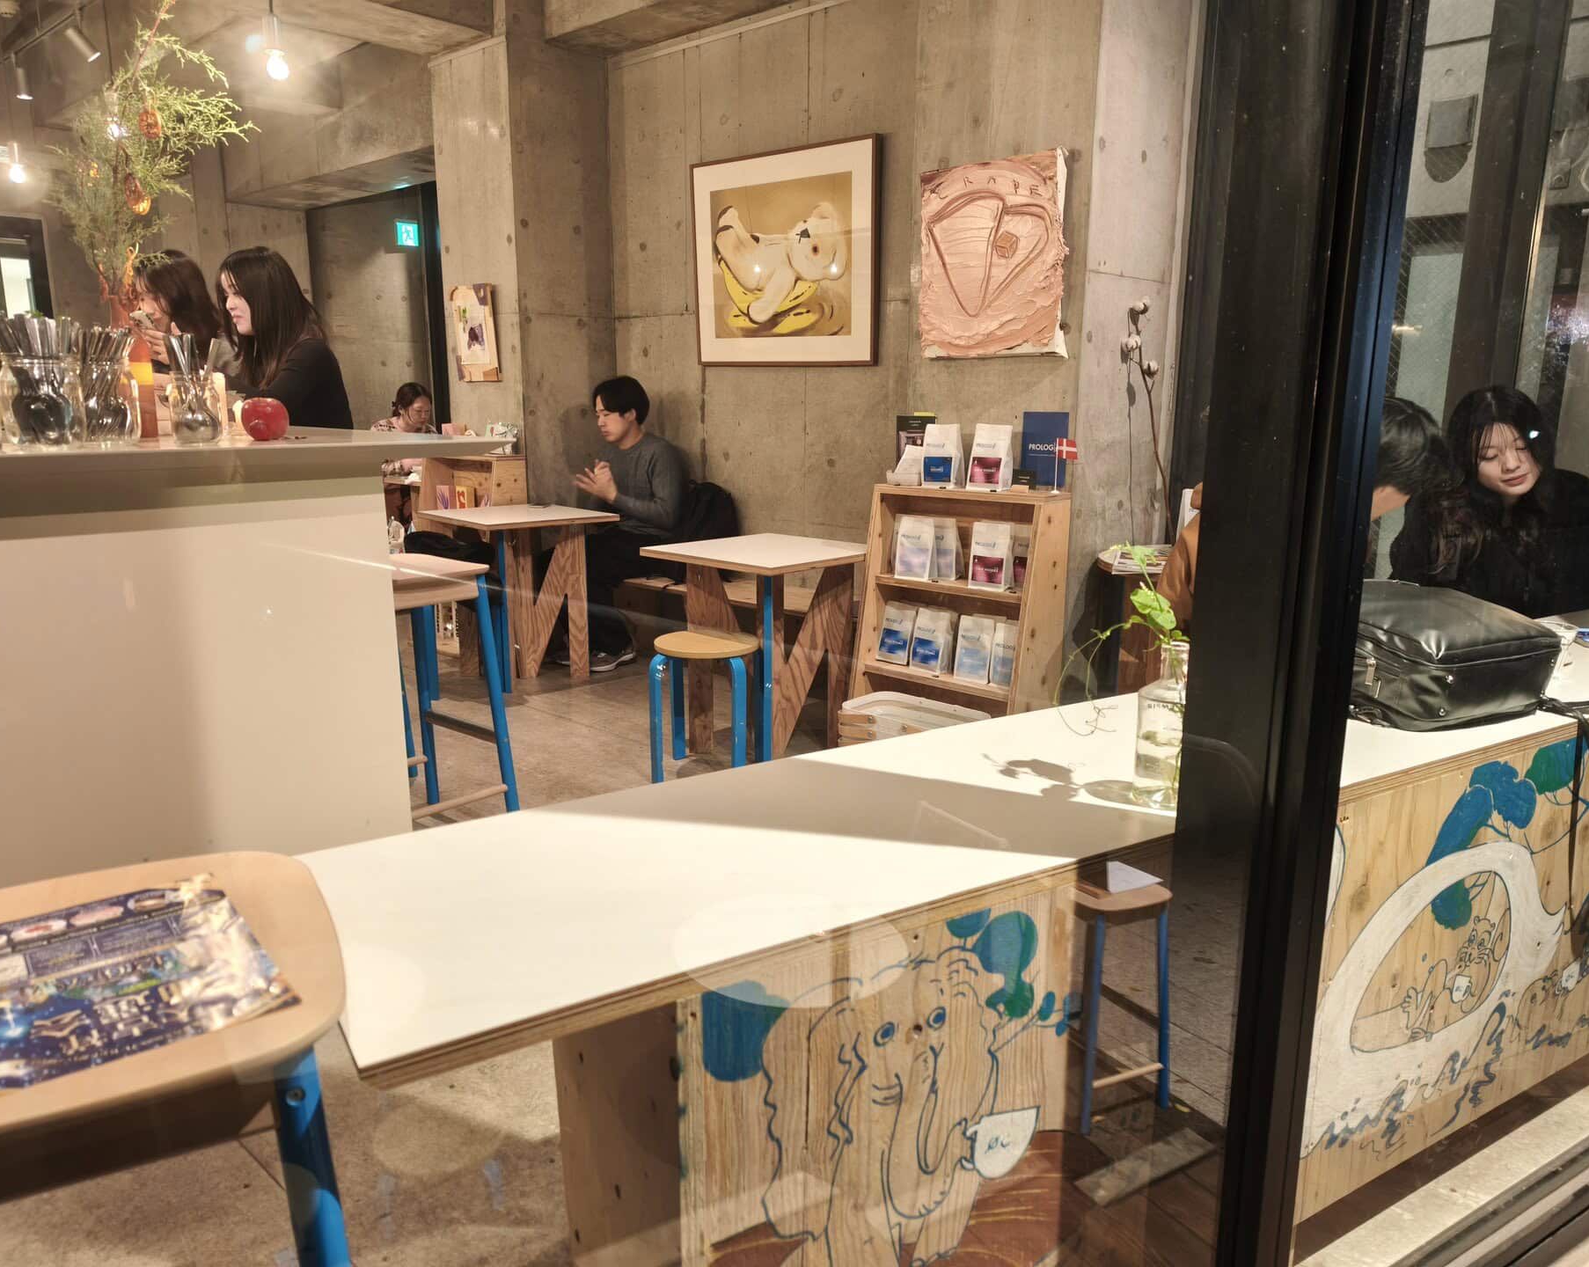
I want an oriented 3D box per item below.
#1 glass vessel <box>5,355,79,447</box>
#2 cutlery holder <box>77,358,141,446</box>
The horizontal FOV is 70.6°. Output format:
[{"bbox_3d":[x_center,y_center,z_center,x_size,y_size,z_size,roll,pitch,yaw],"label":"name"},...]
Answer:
[{"bbox_3d":[-1.199,-0.370,1.790,0.112,0.142,0.112,11,16,41],"label":"glass vessel"},{"bbox_3d":[-1.159,-0.389,1.890,0.106,0.142,0.106,11,16,41],"label":"cutlery holder"}]

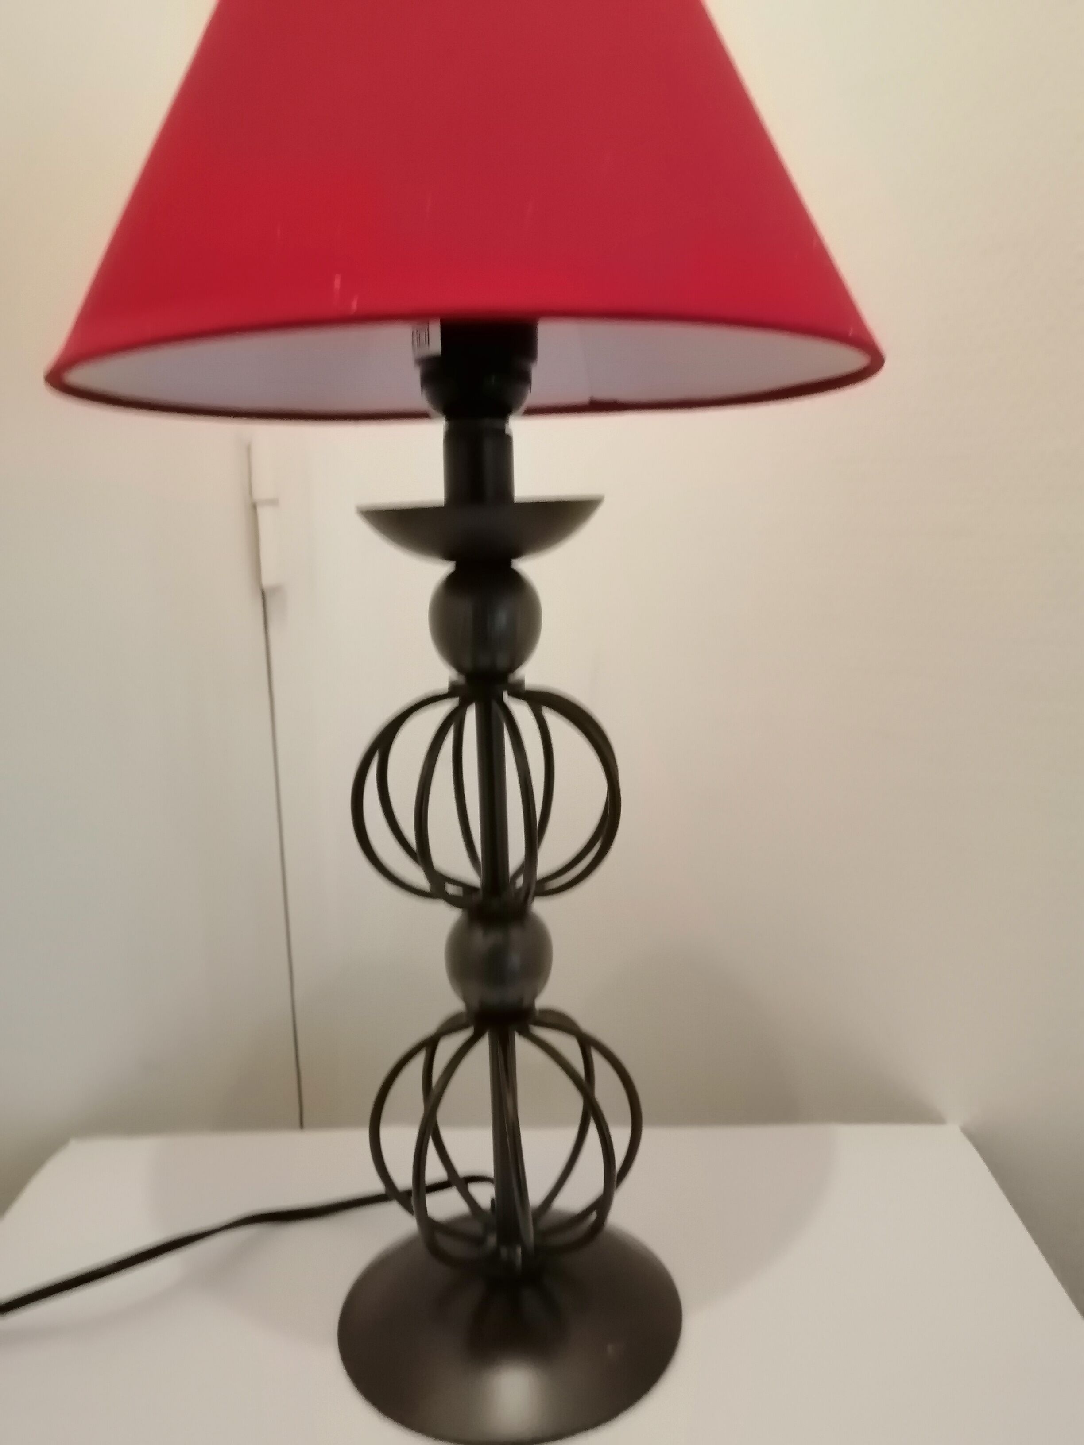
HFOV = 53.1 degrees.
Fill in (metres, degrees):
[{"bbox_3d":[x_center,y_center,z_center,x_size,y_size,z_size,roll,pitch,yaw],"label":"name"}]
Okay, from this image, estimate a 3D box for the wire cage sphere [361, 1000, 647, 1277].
[{"bbox_3d":[-0.016,0.176,0.466,0.114,0.112,0.114,-2,11,0],"label":"wire cage sphere"}]

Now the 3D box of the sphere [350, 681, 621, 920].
[{"bbox_3d":[-0.020,0.028,0.437,0.113,0.092,0.113,-2,11,0],"label":"sphere"}]

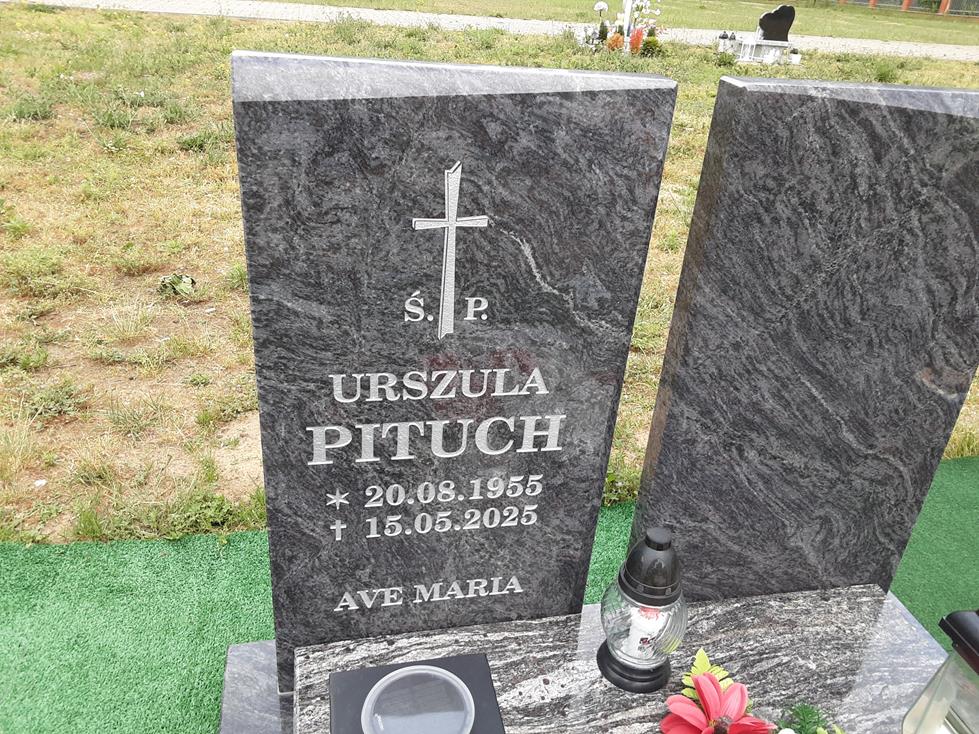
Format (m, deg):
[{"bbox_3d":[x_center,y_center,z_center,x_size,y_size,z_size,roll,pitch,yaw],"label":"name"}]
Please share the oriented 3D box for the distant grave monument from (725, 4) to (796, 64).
[{"bbox_3d":[4.820,-5.980,14.180,0.920,0.960,0.750,-2,28,-13],"label":"distant grave monument"}]

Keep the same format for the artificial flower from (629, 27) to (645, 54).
[{"bbox_3d":[2.560,-5.690,13.820,0.220,0.440,0.220,-2,28,-13],"label":"artificial flower"}]

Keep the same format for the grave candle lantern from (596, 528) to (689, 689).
[{"bbox_3d":[0.266,0.395,1.331,0.146,0.284,0.146,-2,28,-13],"label":"grave candle lantern"}]

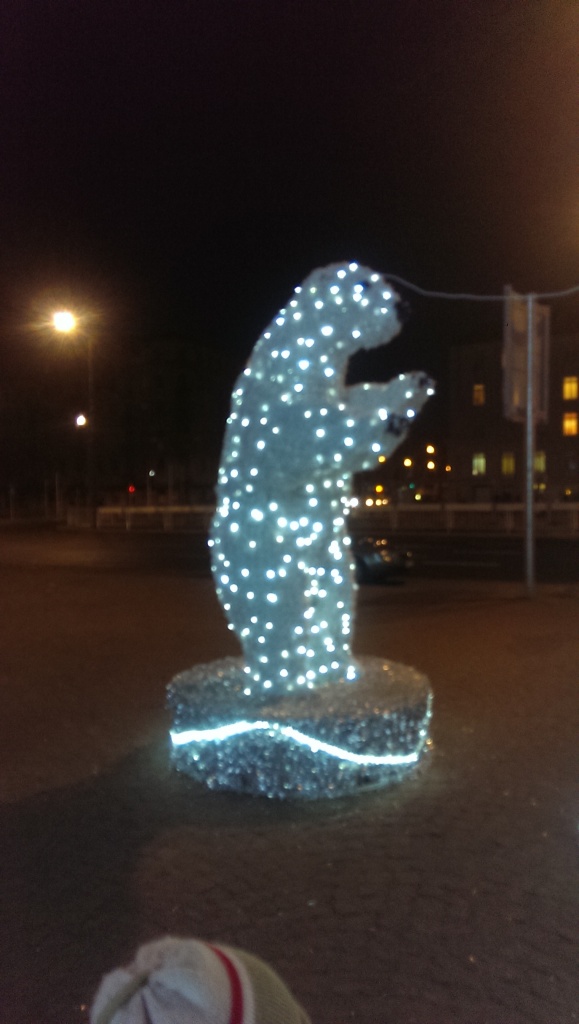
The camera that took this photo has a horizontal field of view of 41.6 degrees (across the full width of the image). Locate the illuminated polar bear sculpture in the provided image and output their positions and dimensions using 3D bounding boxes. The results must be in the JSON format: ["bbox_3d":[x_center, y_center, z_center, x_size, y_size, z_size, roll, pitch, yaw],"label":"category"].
[{"bbox_3d":[0.075,-0.055,4.750,1.620,3.030,1.600,0,1,18],"label":"illuminated polar bear sculpture"}]

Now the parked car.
[{"bbox_3d":[0.480,0.640,16.700,4.250,1.460,1.750,1,1,34],"label":"parked car"}]

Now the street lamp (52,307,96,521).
[{"bbox_3d":[-11.300,-4.900,40.000,1.900,11.200,0.400,-1,1,-32],"label":"street lamp"}]

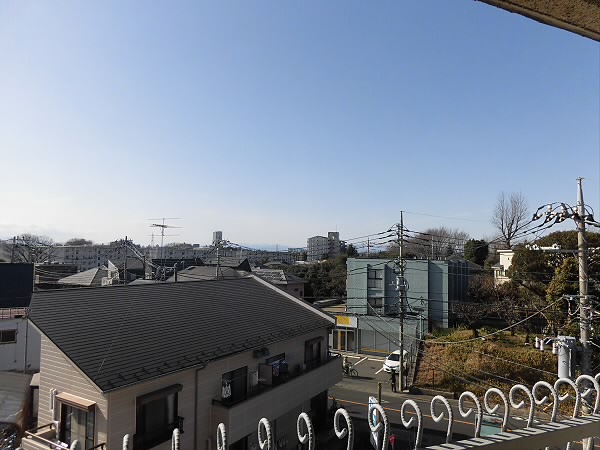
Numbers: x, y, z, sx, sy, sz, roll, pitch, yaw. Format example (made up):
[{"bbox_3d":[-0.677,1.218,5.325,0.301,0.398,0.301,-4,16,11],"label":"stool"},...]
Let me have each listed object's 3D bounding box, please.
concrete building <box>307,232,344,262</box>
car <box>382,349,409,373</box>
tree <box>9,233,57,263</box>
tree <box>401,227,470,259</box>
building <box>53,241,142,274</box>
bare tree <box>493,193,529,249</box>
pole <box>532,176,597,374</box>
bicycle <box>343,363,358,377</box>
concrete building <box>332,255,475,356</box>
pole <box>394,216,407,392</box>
[{"bbox_3d":[18.083,17.712,294.473,25.000,24.500,17.000,-1,-4,20],"label":"concrete building"},{"bbox_3d":[8.450,11.621,35.711,1.690,1.520,3.950,-2,-4,26],"label":"car"},{"bbox_3d":[-67.139,9.421,104.606,10.500,15.000,10.500,2,-4,-33],"label":"tree"},{"bbox_3d":[30.944,8.362,94.655,15.000,15.800,14.000,-1,-4,19],"label":"tree"},{"bbox_3d":[-92.418,16.492,187.320,40.000,13.000,9.500,0,-4,-6],"label":"building"},{"bbox_3d":[34.409,3.687,67.905,5.500,18.000,5.500,-2,-4,27],"label":"bare tree"},{"bbox_3d":[7.800,4.660,12.119,1.800,12.300,1.000,0,-4,6],"label":"pole"},{"bbox_3d":[4.030,11.689,33.402,1.720,1.080,0.580,-1,-4,21],"label":"bicycle"},{"bbox_3d":[10.695,8.210,43.850,11.600,9.400,11.000,-2,-4,29],"label":"concrete building"},{"bbox_3d":[7.200,5.574,30.499,0.850,12.900,0.850,-2,-4,30],"label":"pole"}]

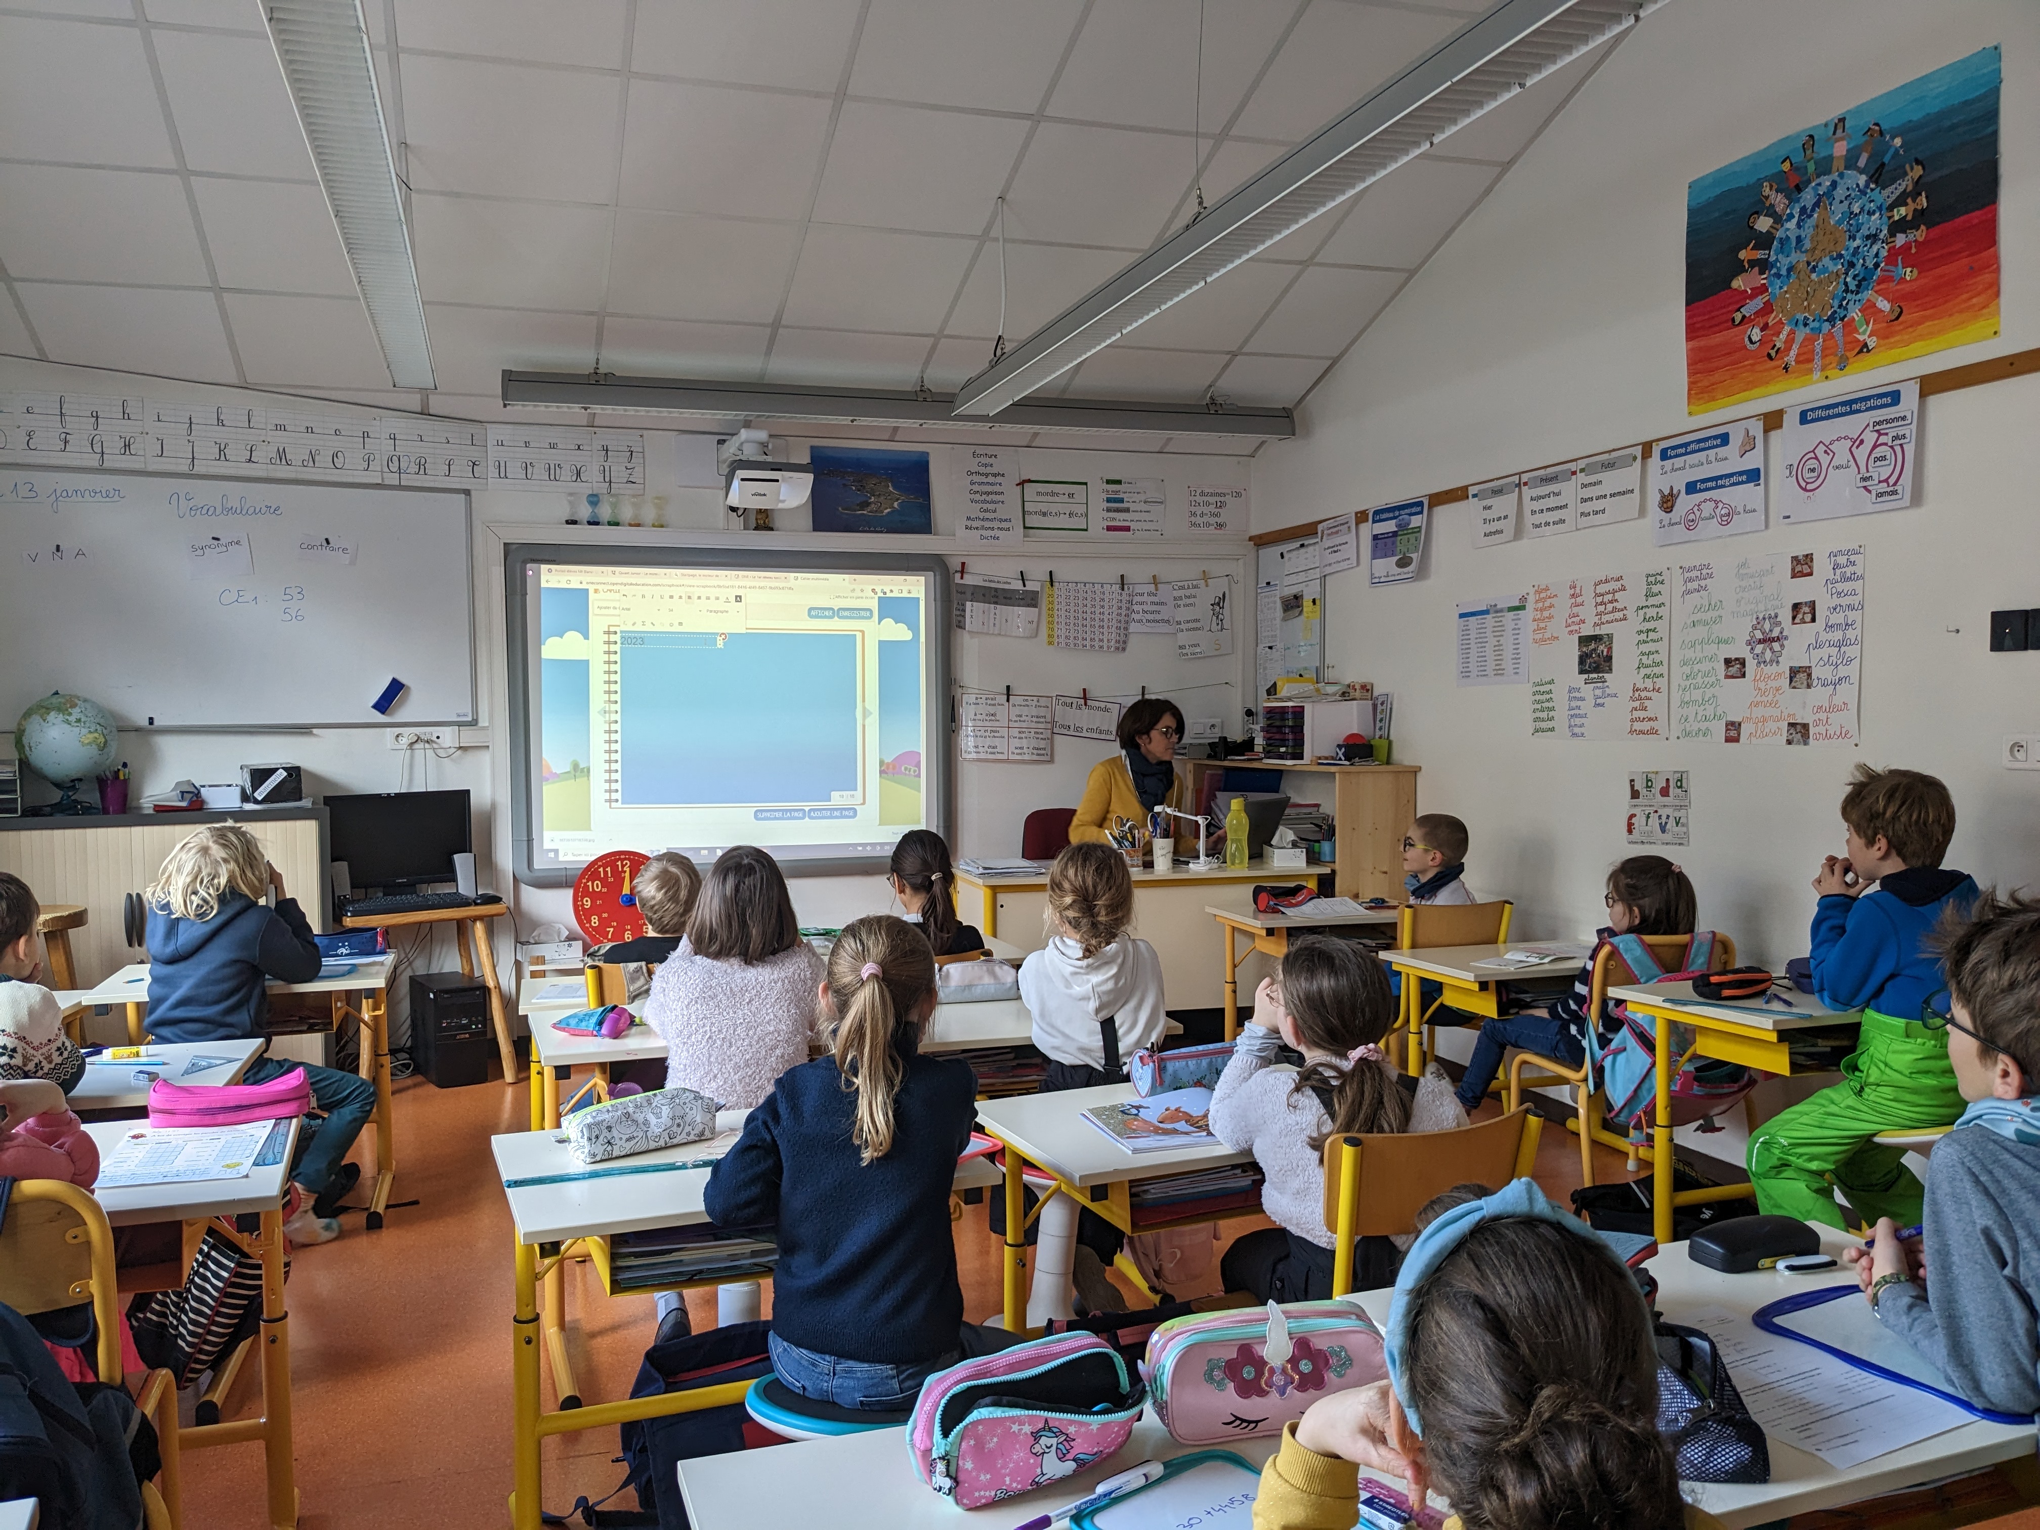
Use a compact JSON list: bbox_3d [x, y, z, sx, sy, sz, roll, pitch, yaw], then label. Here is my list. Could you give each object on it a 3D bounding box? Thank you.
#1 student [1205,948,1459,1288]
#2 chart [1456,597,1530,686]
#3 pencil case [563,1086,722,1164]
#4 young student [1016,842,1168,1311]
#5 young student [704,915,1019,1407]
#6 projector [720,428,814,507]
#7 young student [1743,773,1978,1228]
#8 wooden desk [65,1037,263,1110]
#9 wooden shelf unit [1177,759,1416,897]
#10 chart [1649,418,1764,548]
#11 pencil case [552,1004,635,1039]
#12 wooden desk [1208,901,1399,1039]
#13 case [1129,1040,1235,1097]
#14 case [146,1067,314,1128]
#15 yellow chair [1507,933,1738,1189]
[{"bbox_3d":[0.514,0.780,2.561,0.390,0.960,0.530,-2,2,-28],"label":"student"},{"bbox_3d":[1.625,-0.424,5.463,0.010,0.297,0.420,-1,2,-18],"label":"chart"},{"bbox_3d":[-0.634,0.603,2.672,0.225,0.075,0.085,-2,3,-37],"label":"pencil case"},{"bbox_3d":[0.155,0.702,3.483,0.350,1.060,0.500,-1,2,-15],"label":"young student"},{"bbox_3d":[-0.224,0.744,2.266,0.430,1.065,0.530,-1,2,-14],"label":"young student"},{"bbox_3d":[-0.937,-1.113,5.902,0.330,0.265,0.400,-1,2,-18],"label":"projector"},{"bbox_3d":[1.830,0.605,3.450,0.400,1.205,0.520,-2,2,-27],"label":"young student"},{"bbox_3d":[-1.978,0.970,3.272,0.700,0.665,0.500,-1,2,-18],"label":"wooden desk"},{"bbox_3d":[1.127,0.565,6.546,0.340,1.141,1.360,-1,2,-18],"label":"wooden shelf unit"},{"bbox_3d":[1.926,-0.789,4.452,0.012,0.297,0.420,-1,2,-18],"label":"chart"},{"bbox_3d":[-0.947,0.564,3.528,0.180,0.052,0.110,-1,2,-15],"label":"pencil case"},{"bbox_3d":[1.050,0.802,5.406,0.700,0.620,0.500,-1,2,-15],"label":"wooden desk"},{"bbox_3d":[0.321,0.573,3.021,0.215,0.082,0.082,-2,2,-30],"label":"case"},{"bbox_3d":[-1.363,0.571,2.745,0.230,0.072,0.075,-1,2,-18],"label":"case"},{"bbox_3d":[1.659,0.838,4.391,0.410,0.720,0.460,-1,2,-14],"label":"yellow chair"}]

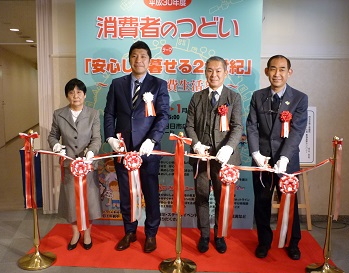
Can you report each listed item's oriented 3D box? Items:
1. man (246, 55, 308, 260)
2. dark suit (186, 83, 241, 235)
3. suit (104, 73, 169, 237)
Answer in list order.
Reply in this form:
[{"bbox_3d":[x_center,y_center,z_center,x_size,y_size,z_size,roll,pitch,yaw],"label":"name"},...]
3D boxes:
[{"bbox_3d":[0.843,0.194,2.907,0.510,1.706,0.470,4,9,18],"label":"man"},{"bbox_3d":[0.329,0.240,3.020,0.487,1.336,0.400,2,9,6],"label":"dark suit"},{"bbox_3d":[-0.323,0.176,3.011,0.538,1.433,0.400,2,9,6],"label":"suit"}]

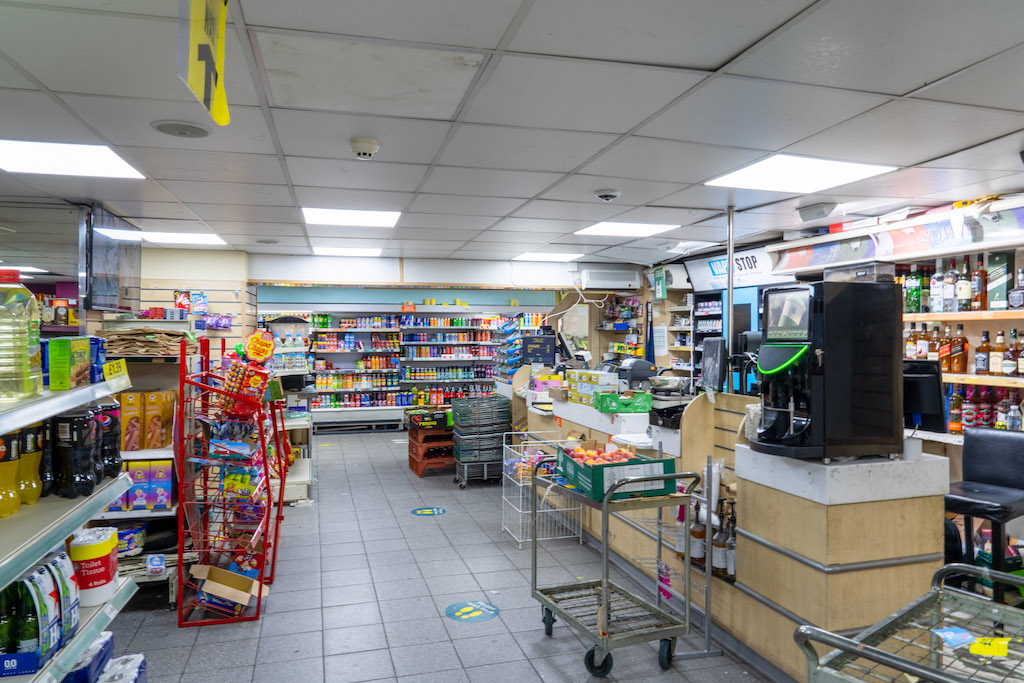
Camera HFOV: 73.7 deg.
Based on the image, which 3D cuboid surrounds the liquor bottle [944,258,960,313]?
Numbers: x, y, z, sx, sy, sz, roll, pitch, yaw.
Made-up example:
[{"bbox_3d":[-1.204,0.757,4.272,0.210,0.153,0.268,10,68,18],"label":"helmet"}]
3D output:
[{"bbox_3d":[2.416,-0.305,3.740,0.077,0.293,0.077,0,1,-14],"label":"liquor bottle"}]

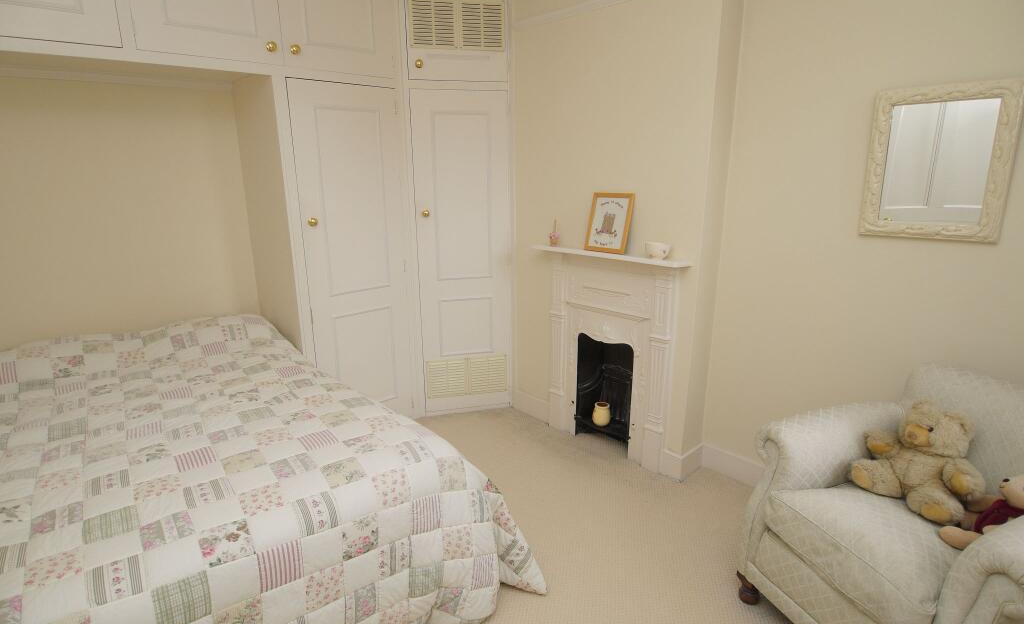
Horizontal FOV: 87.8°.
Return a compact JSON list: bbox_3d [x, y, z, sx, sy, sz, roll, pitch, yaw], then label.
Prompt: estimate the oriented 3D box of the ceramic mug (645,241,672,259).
[{"bbox_3d":[0.659,-0.268,2.406,0.107,0.072,0.101,15,22,43],"label":"ceramic mug"}]

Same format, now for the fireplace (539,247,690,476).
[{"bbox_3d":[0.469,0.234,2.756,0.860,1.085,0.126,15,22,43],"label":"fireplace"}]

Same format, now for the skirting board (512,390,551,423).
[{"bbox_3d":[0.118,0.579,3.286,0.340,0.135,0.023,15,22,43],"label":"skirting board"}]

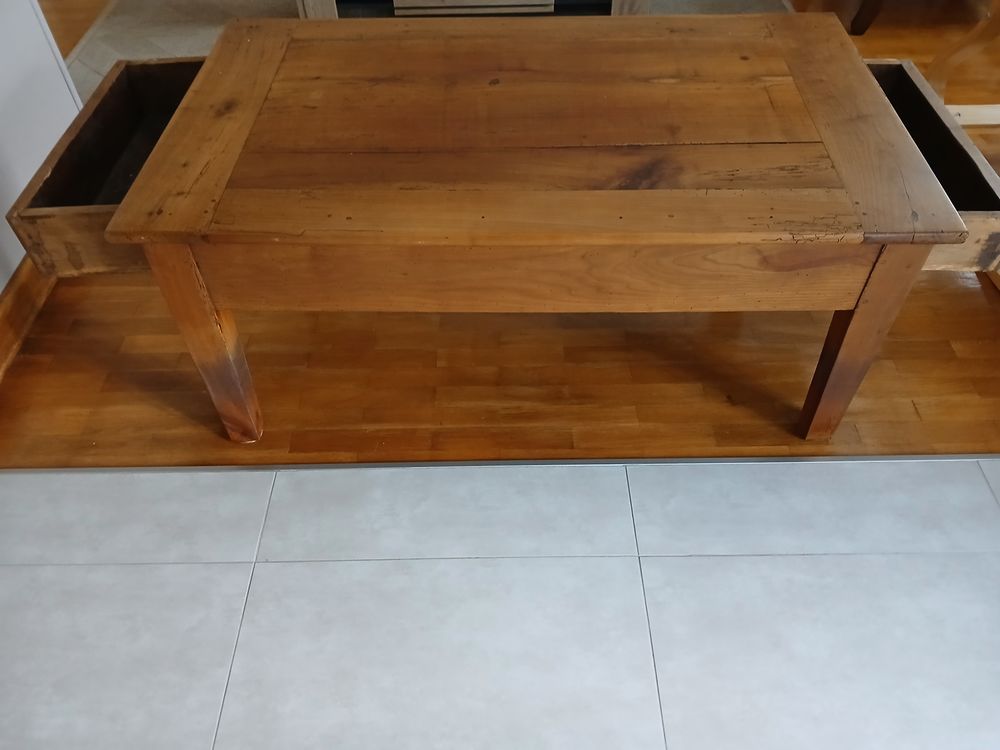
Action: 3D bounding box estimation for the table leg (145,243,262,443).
[{"bbox_3d":[-0.444,-0.059,1.182,0.065,0.453,0.061,0,49,1],"label":"table leg"}]

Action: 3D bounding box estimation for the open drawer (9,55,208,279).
[{"bbox_3d":[-0.458,-0.357,1.207,0.430,0.109,0.448,-2,49,3],"label":"open drawer"}]

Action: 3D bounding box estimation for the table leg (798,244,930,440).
[{"bbox_3d":[0.535,-0.055,1.157,0.065,0.453,0.061,0,49,1],"label":"table leg"}]

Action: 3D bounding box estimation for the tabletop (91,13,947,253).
[{"bbox_3d":[0.046,-0.406,1.158,1.091,0.021,0.620,0,49,1],"label":"tabletop"}]

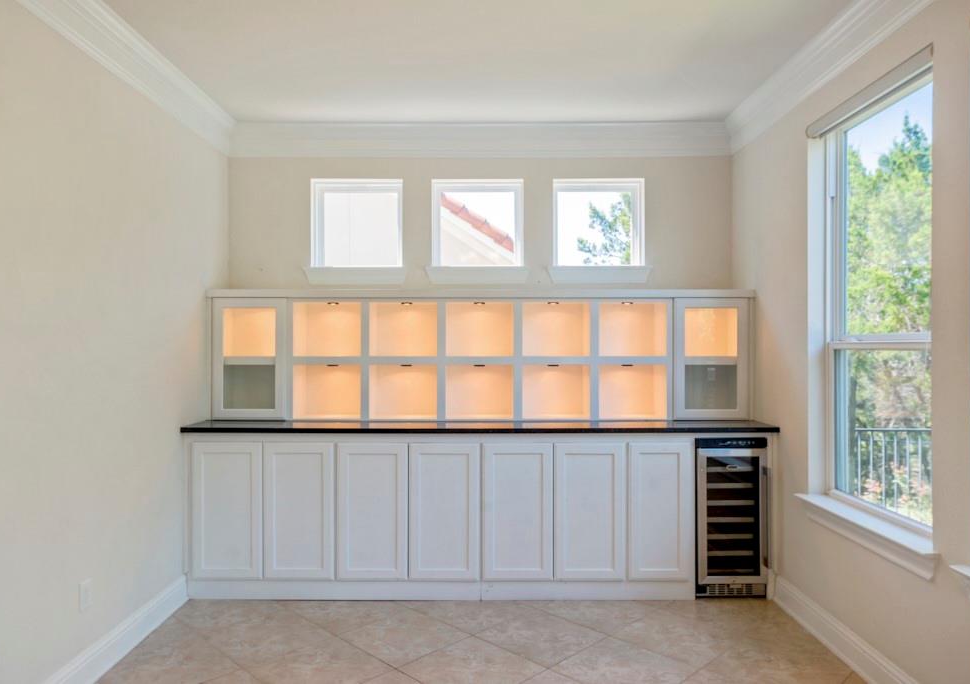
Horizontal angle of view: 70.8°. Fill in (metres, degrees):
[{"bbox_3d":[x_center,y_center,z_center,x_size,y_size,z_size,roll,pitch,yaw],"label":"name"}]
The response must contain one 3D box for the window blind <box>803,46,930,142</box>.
[{"bbox_3d":[1.597,-1.012,2.845,0.080,0.080,0.900,0,0,0],"label":"window blind"}]

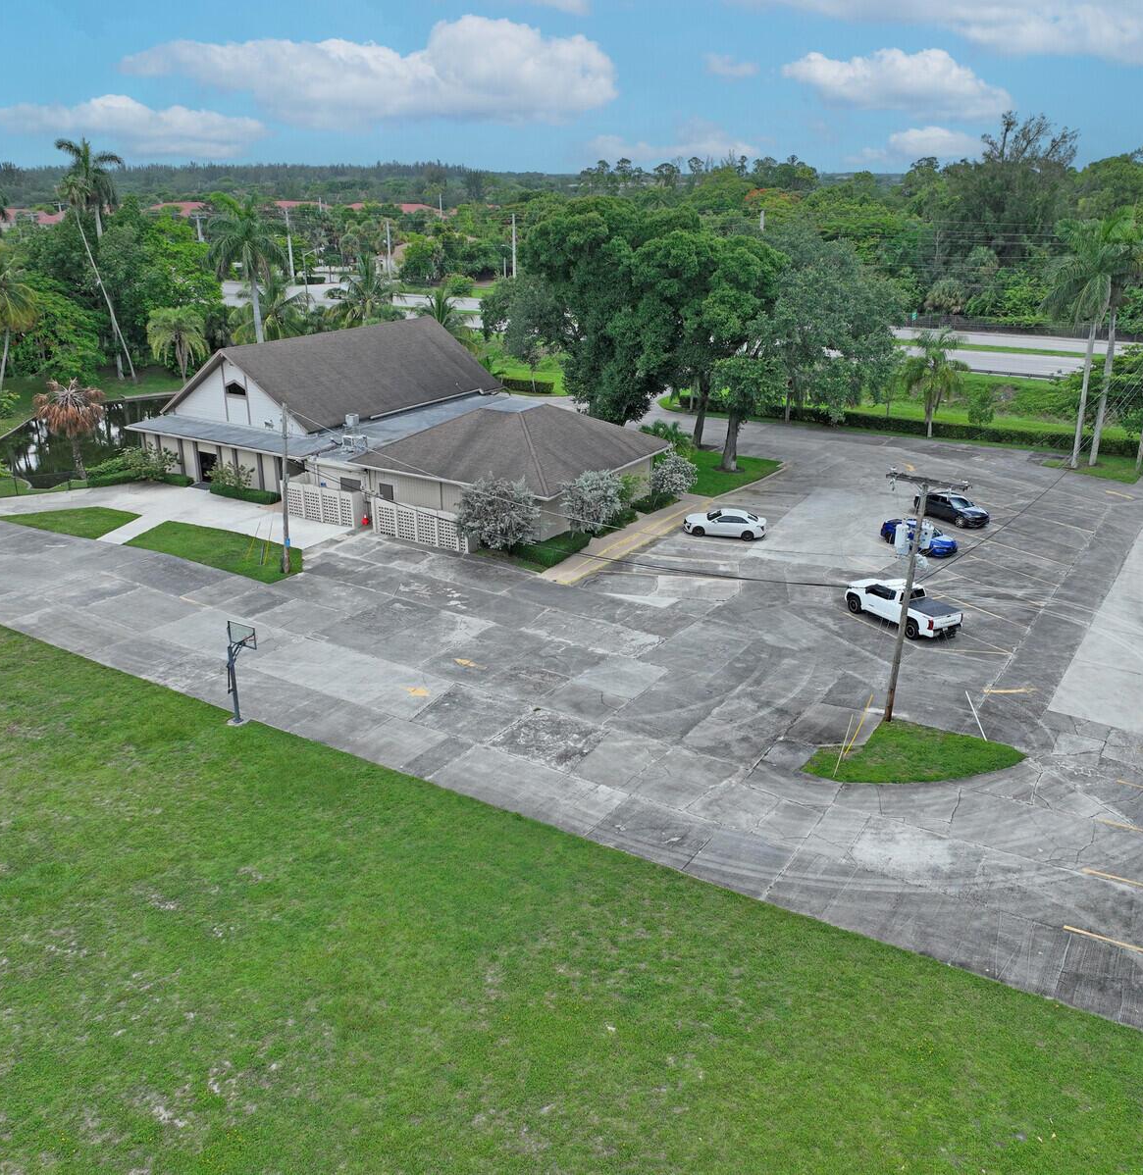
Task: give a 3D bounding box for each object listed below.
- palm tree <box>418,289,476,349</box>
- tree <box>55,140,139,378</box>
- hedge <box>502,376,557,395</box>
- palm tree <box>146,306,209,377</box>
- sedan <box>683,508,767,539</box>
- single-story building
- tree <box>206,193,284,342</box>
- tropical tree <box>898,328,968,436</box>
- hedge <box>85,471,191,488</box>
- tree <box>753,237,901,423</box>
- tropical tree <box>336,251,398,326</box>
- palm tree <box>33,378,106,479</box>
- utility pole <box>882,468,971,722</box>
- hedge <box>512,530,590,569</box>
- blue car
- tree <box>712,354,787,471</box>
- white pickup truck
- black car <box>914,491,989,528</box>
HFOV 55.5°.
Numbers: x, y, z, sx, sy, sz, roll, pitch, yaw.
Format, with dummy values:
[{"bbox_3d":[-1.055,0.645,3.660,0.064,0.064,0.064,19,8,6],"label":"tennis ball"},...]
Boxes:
[{"bbox_3d":[-13.088,-25.497,111.919,6.600,9.300,6.600,0,21,0],"label":"palm tree"},{"bbox_3d":[-45.600,-31.179,105.099,6.700,22.300,6.500,-8,23,-21],"label":"tree"},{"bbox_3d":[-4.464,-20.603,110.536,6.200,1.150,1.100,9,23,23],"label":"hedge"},{"bbox_3d":[-38.100,-23.564,105.765,6.000,7.600,5.800,-7,22,-18],"label":"palm tree"},{"bbox_3d":[8.820,-3.675,62.431,4.760,1.430,1.840,6,22,15],"label":"sedan"},{"bbox_3d":[-10.321,-12.999,77.192,34.900,8.650,24.300,12,24,29],"label":"single-story building"},{"bbox_3d":[-29.934,-27.784,102.475,7.000,17.920,7.000,-6,22,-15],"label":"tree"},{"bbox_3d":[28.200,-16.002,84.889,5.400,8.400,5.200,7,22,17],"label":"tropical tree"},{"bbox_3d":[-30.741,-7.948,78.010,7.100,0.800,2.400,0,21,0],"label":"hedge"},{"bbox_3d":[20.434,-20.790,89.547,11.800,14.500,11.000,5,22,12],"label":"tree"},{"bbox_3d":[-20.900,-27.401,112.276,7.200,12.600,7.200,0,21,0],"label":"tropical tree"},{"bbox_3d":[-35.510,-10.977,77.392,5.100,6.900,5.100,0,21,0],"label":"palm tree"},{"bbox_3d":[12.848,0.443,41.176,3.150,9.630,1.100,14,25,32],"label":"utility pole"},{"bbox_3d":[-1.370,-2.405,63.619,2.800,0.750,4.600,12,24,29],"label":"hedge"},{"bbox_3d":[19.320,-2.876,60.360,1.800,1.420,4.300,-12,24,-28],"label":"blue car"},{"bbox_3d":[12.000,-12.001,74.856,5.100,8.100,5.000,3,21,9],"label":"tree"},{"bbox_3d":[16.140,0.794,53.569,2.050,1.970,5.930,-13,24,-30],"label":"white pickup truck"},{"bbox_3d":[24.007,-5.041,69.086,1.950,1.760,4.850,-15,26,-35],"label":"black car"}]

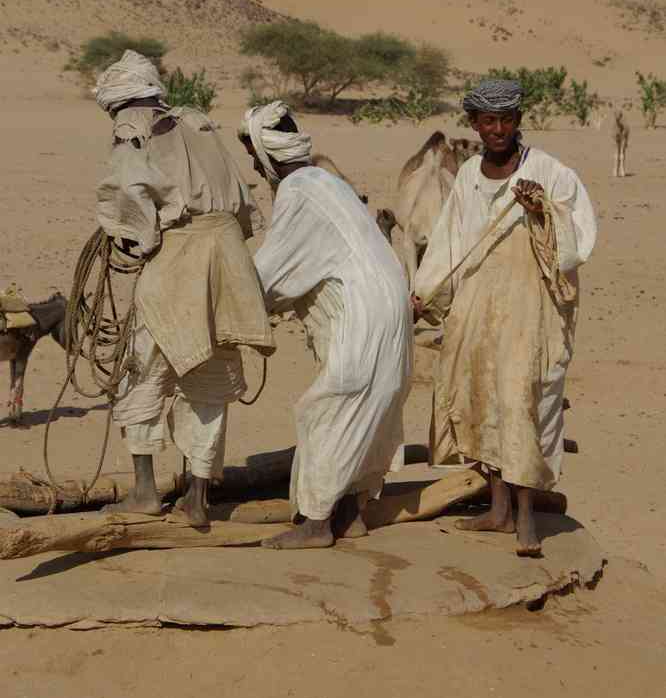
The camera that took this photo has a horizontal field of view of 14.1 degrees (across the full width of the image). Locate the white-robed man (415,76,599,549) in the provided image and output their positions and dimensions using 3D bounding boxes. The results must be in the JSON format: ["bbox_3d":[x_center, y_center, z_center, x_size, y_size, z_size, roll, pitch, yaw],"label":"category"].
[{"bbox_3d":[0.623,-0.127,9.750,0.600,1.700,0.460,1,5,13],"label":"white-robed man"}]

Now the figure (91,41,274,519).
[{"bbox_3d":[-0.541,-0.234,9.850,0.540,1.700,0.460,-3,5,-33],"label":"figure"}]

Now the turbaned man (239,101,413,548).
[{"bbox_3d":[-0.021,-0.105,9.800,0.580,1.600,0.500,1,5,12],"label":"turbaned man"}]

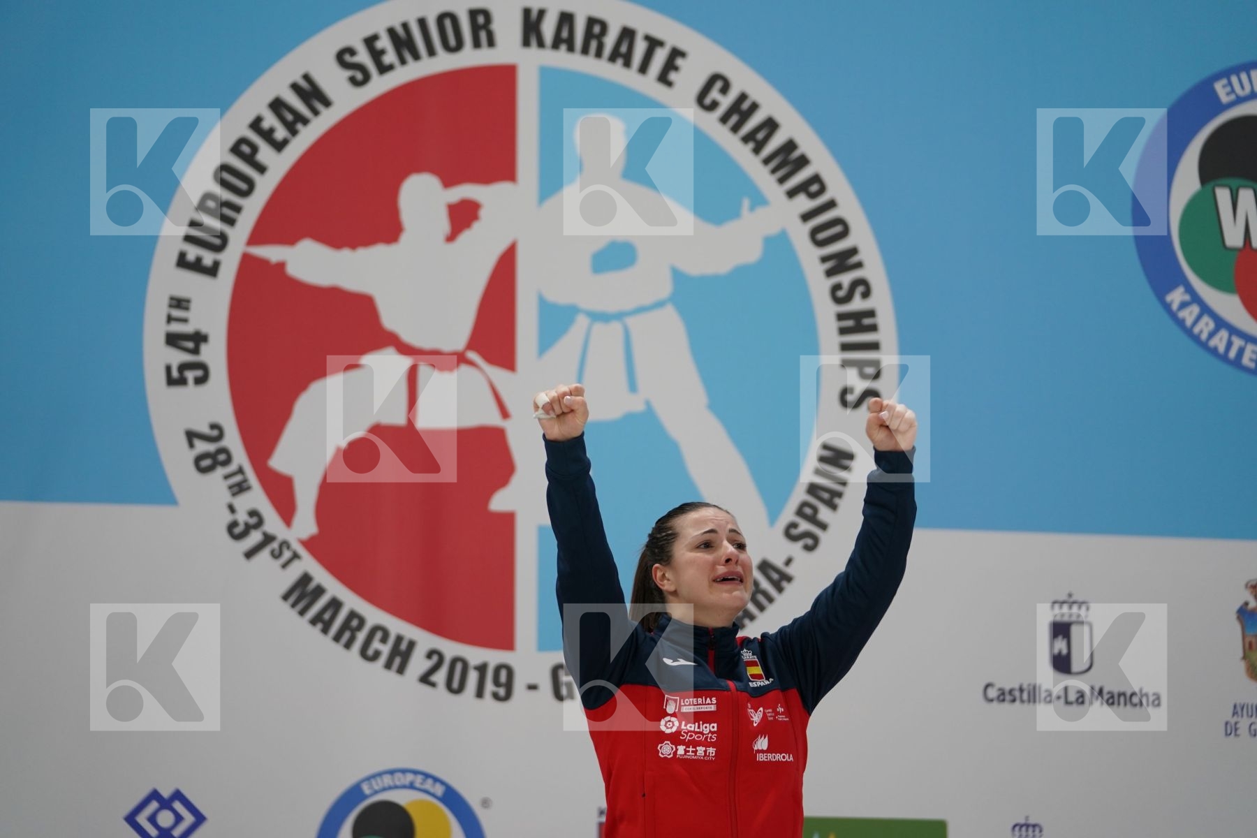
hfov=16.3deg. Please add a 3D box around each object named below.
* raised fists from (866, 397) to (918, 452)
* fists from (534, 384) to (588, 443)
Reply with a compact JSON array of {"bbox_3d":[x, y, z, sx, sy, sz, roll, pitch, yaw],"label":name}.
[{"bbox_3d":[0.458,0.009,7.650,0.088,0.096,0.080,1,-5,5],"label":"raised fists"},{"bbox_3d":[-0.112,-0.011,7.350,0.090,0.095,0.075,0,-8,0],"label":"fists"}]

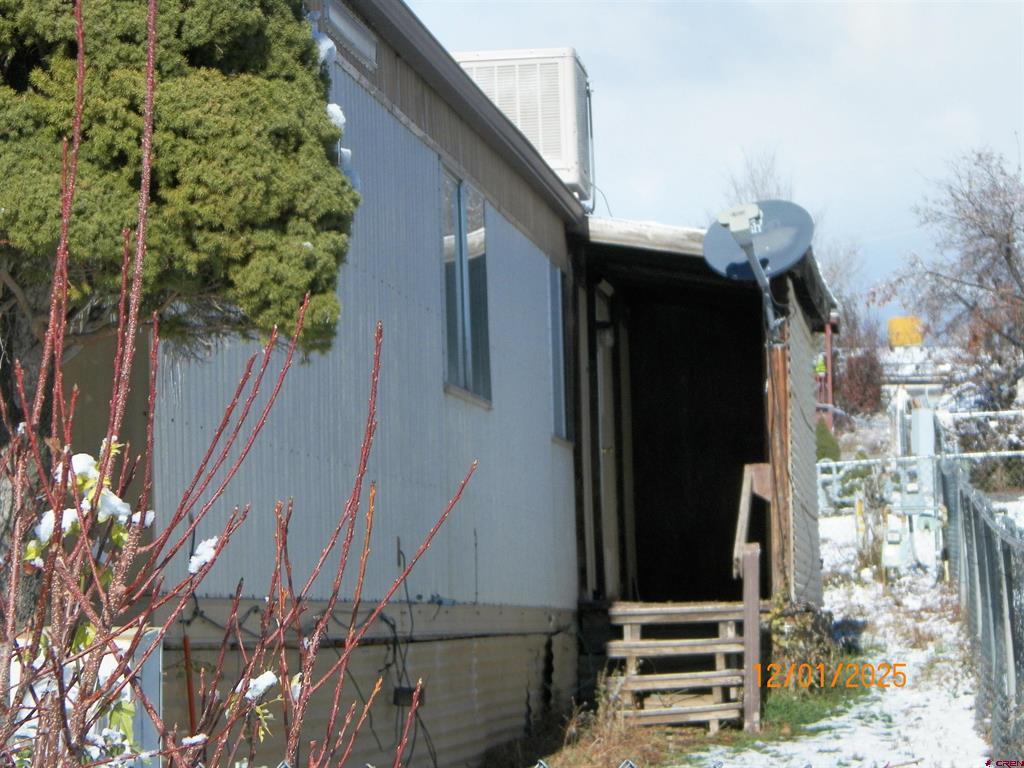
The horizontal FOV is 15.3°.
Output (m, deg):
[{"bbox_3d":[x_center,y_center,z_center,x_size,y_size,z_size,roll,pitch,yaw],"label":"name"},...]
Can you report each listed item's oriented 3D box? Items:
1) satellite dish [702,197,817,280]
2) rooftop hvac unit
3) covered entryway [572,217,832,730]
[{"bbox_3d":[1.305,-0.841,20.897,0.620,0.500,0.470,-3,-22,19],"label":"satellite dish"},{"bbox_3d":[0.003,-1.541,23.126,0.870,0.810,0.880,-2,-4,5],"label":"rooftop hvac unit"},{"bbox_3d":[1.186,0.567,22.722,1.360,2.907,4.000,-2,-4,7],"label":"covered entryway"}]

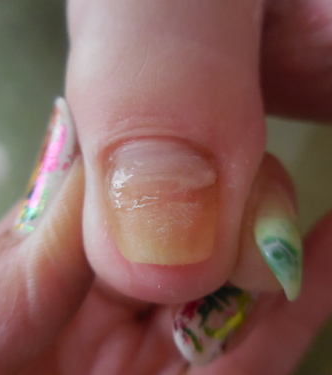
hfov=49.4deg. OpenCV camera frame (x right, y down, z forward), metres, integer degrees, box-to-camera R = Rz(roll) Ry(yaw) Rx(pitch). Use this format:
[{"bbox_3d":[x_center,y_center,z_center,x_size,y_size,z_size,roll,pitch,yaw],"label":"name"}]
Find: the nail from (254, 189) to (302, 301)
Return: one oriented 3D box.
[{"bbox_3d":[0.021,0.011,0.067,0.009,0.004,0.021,-5,73,-15],"label":"nail"}]

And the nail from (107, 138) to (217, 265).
[{"bbox_3d":[-0.001,0.002,0.054,0.016,0.004,0.018,-1,78,6],"label":"nail"}]

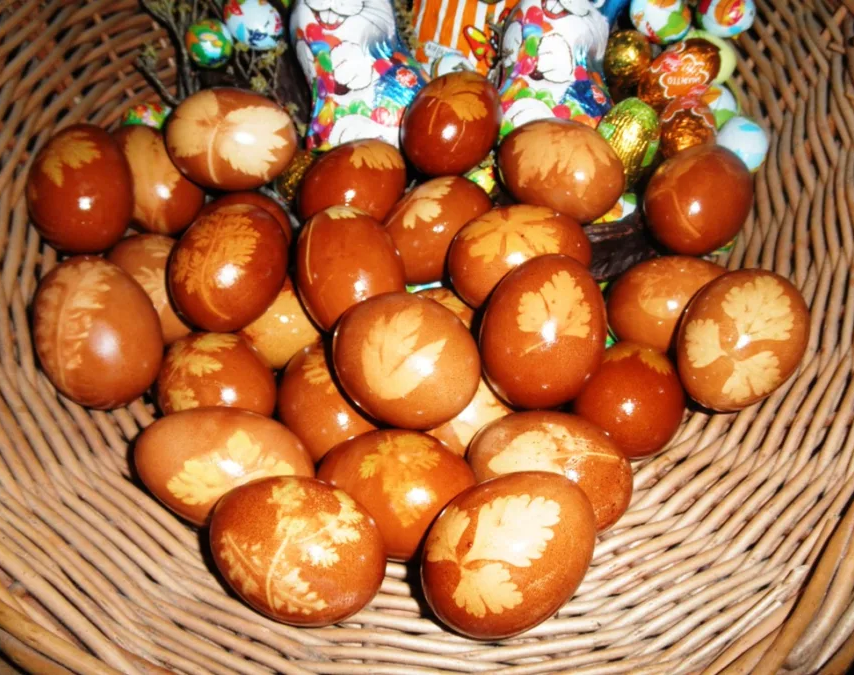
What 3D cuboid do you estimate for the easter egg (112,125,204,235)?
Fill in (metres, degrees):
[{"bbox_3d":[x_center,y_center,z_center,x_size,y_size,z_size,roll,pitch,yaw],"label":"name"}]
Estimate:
[{"bbox_3d":[-0.135,-0.077,0.358,0.043,0.056,0.043,-28,21,12],"label":"easter egg"}]

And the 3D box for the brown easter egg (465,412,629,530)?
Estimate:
[{"bbox_3d":[0.042,0.048,0.254,0.057,0.044,0.044,11,54,11],"label":"brown easter egg"}]

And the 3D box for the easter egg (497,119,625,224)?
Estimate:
[{"bbox_3d":[0.061,-0.075,0.329,0.059,0.043,0.043,27,90,3],"label":"easter egg"}]

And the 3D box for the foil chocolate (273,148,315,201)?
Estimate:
[{"bbox_3d":[-0.065,-0.079,0.358,0.025,0.034,0.025,41,30,26],"label":"foil chocolate"}]

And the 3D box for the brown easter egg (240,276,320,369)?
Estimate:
[{"bbox_3d":[-0.065,-0.011,0.320,0.057,0.044,0.044,-29,58,-18],"label":"brown easter egg"}]

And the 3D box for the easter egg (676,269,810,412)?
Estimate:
[{"bbox_3d":[0.121,0.001,0.282,0.044,0.044,0.057,24,87,20],"label":"easter egg"}]

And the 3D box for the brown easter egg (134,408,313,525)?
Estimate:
[{"bbox_3d":[-0.072,0.047,0.265,0.064,0.043,0.043,18,46,-14],"label":"brown easter egg"}]

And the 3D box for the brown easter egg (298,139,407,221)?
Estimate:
[{"bbox_3d":[-0.037,-0.075,0.360,0.057,0.044,0.044,-32,55,-15],"label":"brown easter egg"}]

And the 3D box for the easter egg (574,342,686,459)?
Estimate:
[{"bbox_3d":[0.085,0.026,0.307,0.044,0.044,0.057,27,45,22],"label":"easter egg"}]

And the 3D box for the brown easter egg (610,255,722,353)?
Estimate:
[{"bbox_3d":[0.103,-0.011,0.299,0.057,0.044,0.044,0,90,1],"label":"brown easter egg"}]

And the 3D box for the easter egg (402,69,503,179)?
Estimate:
[{"bbox_3d":[0.012,-0.098,0.337,0.044,0.044,0.057,20,44,15],"label":"easter egg"}]

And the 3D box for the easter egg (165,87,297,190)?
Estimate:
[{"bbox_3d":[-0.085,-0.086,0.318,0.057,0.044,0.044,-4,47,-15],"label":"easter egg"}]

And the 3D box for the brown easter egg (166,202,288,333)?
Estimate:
[{"bbox_3d":[-0.078,-0.028,0.287,0.044,0.044,0.057,9,52,7],"label":"brown easter egg"}]

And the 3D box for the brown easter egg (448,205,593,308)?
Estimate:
[{"bbox_3d":[0.036,-0.030,0.287,0.057,0.044,0.044,-8,53,-10],"label":"brown easter egg"}]

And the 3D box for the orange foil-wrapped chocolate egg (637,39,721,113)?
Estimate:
[{"bbox_3d":[0.130,-0.135,0.376,0.043,0.029,0.029,-30,37,26],"label":"orange foil-wrapped chocolate egg"}]

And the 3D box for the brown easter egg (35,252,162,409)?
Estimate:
[{"bbox_3d":[-0.126,-0.002,0.279,0.044,0.044,0.060,-16,93,-14],"label":"brown easter egg"}]

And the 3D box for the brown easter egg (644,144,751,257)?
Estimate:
[{"bbox_3d":[0.119,-0.061,0.320,0.044,0.044,0.057,20,44,17],"label":"brown easter egg"}]

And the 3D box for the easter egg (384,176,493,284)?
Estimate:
[{"bbox_3d":[0.005,-0.048,0.325,0.044,0.044,0.057,37,64,25],"label":"easter egg"}]

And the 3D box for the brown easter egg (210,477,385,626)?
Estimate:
[{"bbox_3d":[-0.040,0.067,0.231,0.057,0.044,0.044,16,55,10],"label":"brown easter egg"}]

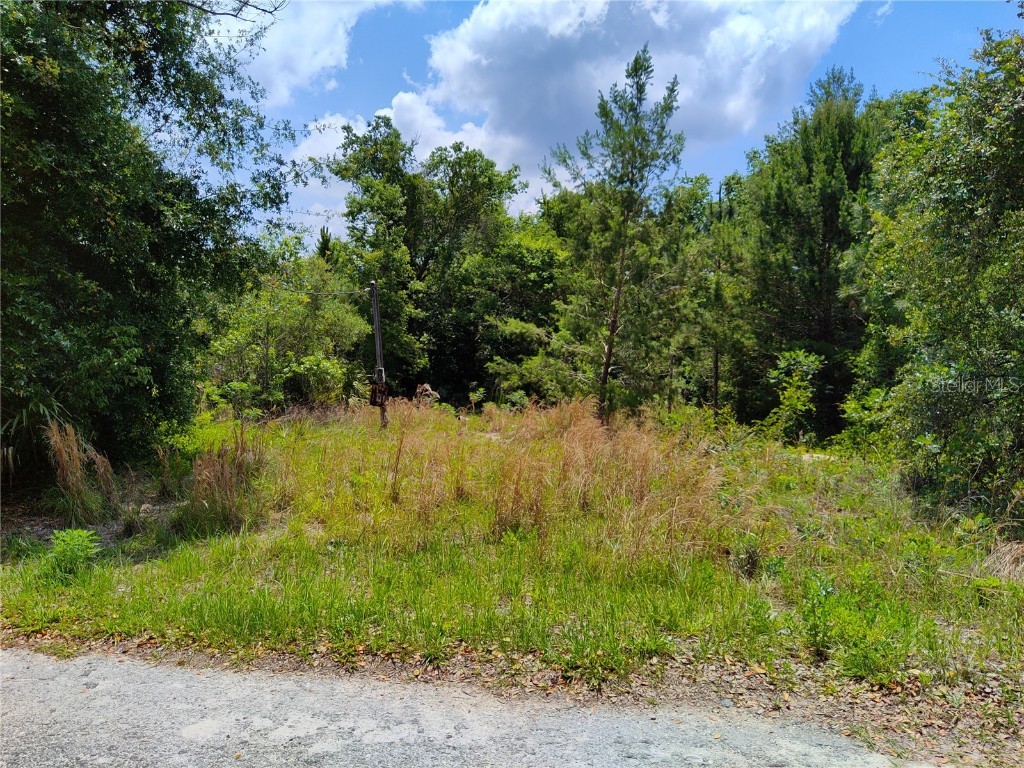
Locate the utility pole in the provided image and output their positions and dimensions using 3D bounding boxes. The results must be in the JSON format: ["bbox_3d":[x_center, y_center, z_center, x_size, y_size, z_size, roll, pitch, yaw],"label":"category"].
[{"bbox_3d":[-3.310,-0.707,19.800,0.400,3.700,0.300,-3,1,0],"label":"utility pole"}]

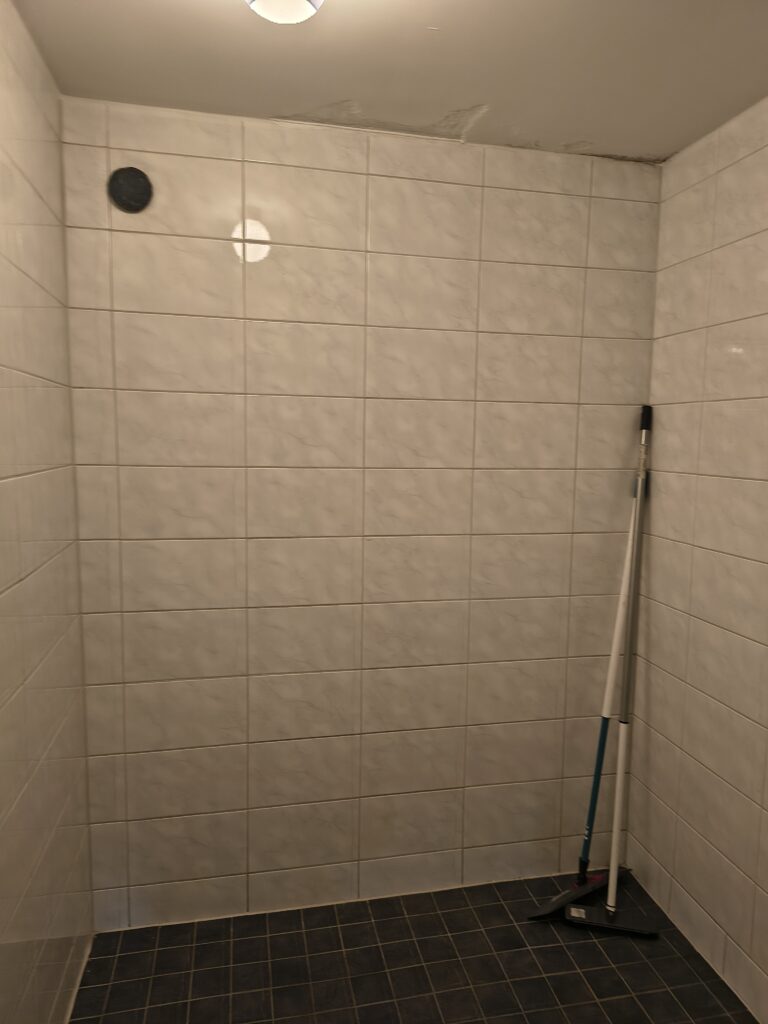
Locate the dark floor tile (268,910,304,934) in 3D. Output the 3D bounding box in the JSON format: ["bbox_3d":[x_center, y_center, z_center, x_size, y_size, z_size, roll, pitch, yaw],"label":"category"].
[{"bbox_3d":[-0.290,1.204,2.079,0.099,0.010,0.092,-1,8,-12],"label":"dark floor tile"}]

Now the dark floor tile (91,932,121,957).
[{"bbox_3d":[-0.772,1.210,1.978,0.076,0.010,0.098,-1,6,-12],"label":"dark floor tile"}]

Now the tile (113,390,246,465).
[{"bbox_3d":[-0.544,-0.223,1.919,0.330,0.197,0.010,0,7,-13],"label":"tile"}]

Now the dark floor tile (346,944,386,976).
[{"bbox_3d":[-0.050,1.227,1.935,0.099,0.010,0.095,-1,8,-12],"label":"dark floor tile"}]

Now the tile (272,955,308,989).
[{"bbox_3d":[-0.246,1.215,1.869,0.097,0.009,0.097,0,6,-12],"label":"tile"}]

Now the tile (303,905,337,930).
[{"bbox_3d":[-0.191,1.200,2.097,0.097,0.009,0.097,-1,6,-12],"label":"tile"}]

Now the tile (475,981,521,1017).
[{"bbox_3d":[0.291,1.251,1.811,0.099,0.009,0.099,-1,6,-12],"label":"tile"}]

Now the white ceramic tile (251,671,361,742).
[{"bbox_3d":[-0.232,0.569,2.082,0.330,0.197,0.010,0,7,-13],"label":"white ceramic tile"}]

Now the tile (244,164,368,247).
[{"bbox_3d":[-0.208,-0.818,1.913,0.330,0.199,0.009,-1,7,-13],"label":"tile"}]

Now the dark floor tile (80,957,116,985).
[{"bbox_3d":[-0.752,1.220,1.880,0.076,0.010,0.098,-1,6,-12],"label":"dark floor tile"}]

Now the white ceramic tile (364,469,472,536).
[{"bbox_3d":[0.103,-0.030,2.088,0.330,0.197,0.010,0,7,-13],"label":"white ceramic tile"}]

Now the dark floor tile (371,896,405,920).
[{"bbox_3d":[0.004,1.202,2.150,0.099,0.009,0.099,-1,7,-13],"label":"dark floor tile"}]

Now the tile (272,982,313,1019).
[{"bbox_3d":[-0.226,1.237,1.790,0.099,0.009,0.099,-1,7,-13],"label":"tile"}]

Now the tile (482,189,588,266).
[{"bbox_3d":[0.442,-0.825,2.065,0.330,0.197,0.009,-1,7,-13],"label":"tile"}]

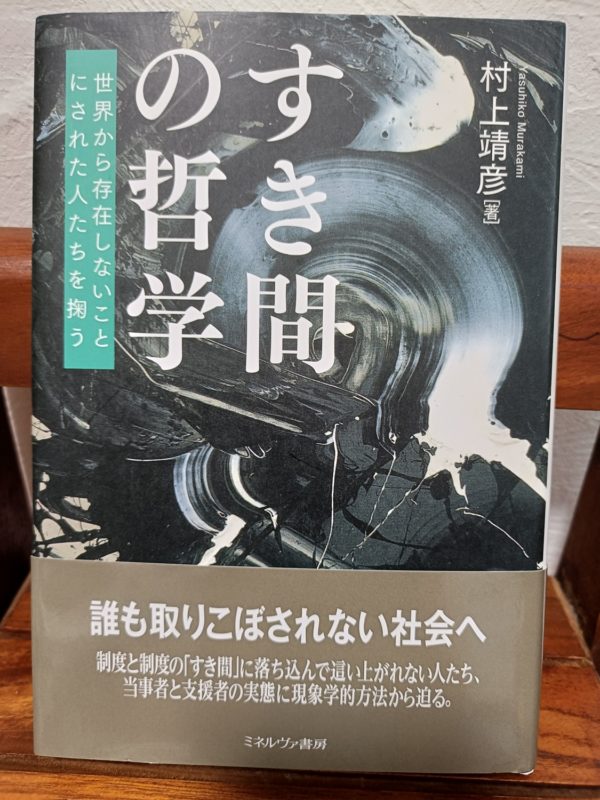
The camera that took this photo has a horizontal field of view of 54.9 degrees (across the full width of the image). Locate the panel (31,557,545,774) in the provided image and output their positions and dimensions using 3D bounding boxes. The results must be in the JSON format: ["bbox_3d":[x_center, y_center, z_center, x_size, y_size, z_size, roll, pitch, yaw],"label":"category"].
[{"bbox_3d":[-0.004,0.069,0.160,0.132,0.053,0.018,1,2,1],"label":"panel"}]

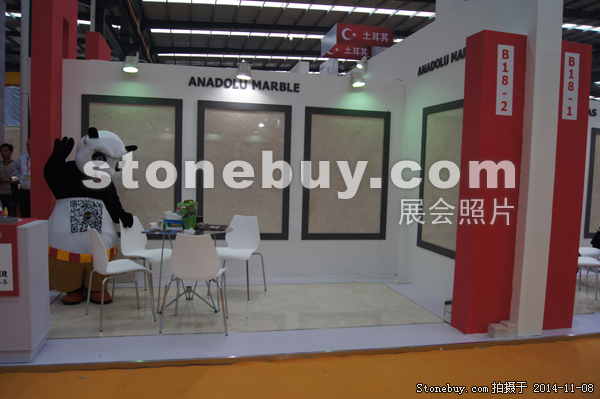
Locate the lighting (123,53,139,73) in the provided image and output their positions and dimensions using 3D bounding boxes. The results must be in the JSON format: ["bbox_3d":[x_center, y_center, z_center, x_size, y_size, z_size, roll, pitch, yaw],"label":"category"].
[{"bbox_3d":[-1.798,-1.450,4.776,0.155,0.200,0.170,1,4,-11],"label":"lighting"}]

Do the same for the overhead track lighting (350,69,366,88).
[{"bbox_3d":[0.692,-1.408,5.276,0.155,0.190,0.170,1,4,-11],"label":"overhead track lighting"}]

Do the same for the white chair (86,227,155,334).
[{"bbox_3d":[-1.563,0.628,3.856,0.490,0.810,0.530,-1,4,-36],"label":"white chair"}]

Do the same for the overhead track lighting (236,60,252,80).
[{"bbox_3d":[-0.619,-1.427,5.013,0.155,0.190,0.170,1,4,-11],"label":"overhead track lighting"}]

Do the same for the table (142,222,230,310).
[{"bbox_3d":[-1.028,0.653,4.224,0.780,0.746,0.780,1,4,-11],"label":"table"}]

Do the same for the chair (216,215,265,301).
[{"bbox_3d":[-0.656,0.597,4.783,0.530,0.810,0.490,3,4,15],"label":"chair"}]

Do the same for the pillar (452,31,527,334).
[{"bbox_3d":[1.607,-0.114,3.847,0.391,2.496,0.250,1,4,-11],"label":"pillar"}]

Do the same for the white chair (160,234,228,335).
[{"bbox_3d":[-0.832,0.657,3.740,0.530,0.810,0.490,2,4,0],"label":"white chair"}]

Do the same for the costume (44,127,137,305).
[{"bbox_3d":[-2.060,0.149,4.421,0.840,1.670,0.650,0,5,-25],"label":"costume"}]

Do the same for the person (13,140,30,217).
[{"bbox_3d":[-3.756,0.014,6.253,0.530,1.700,0.340,1,4,-9],"label":"person"}]

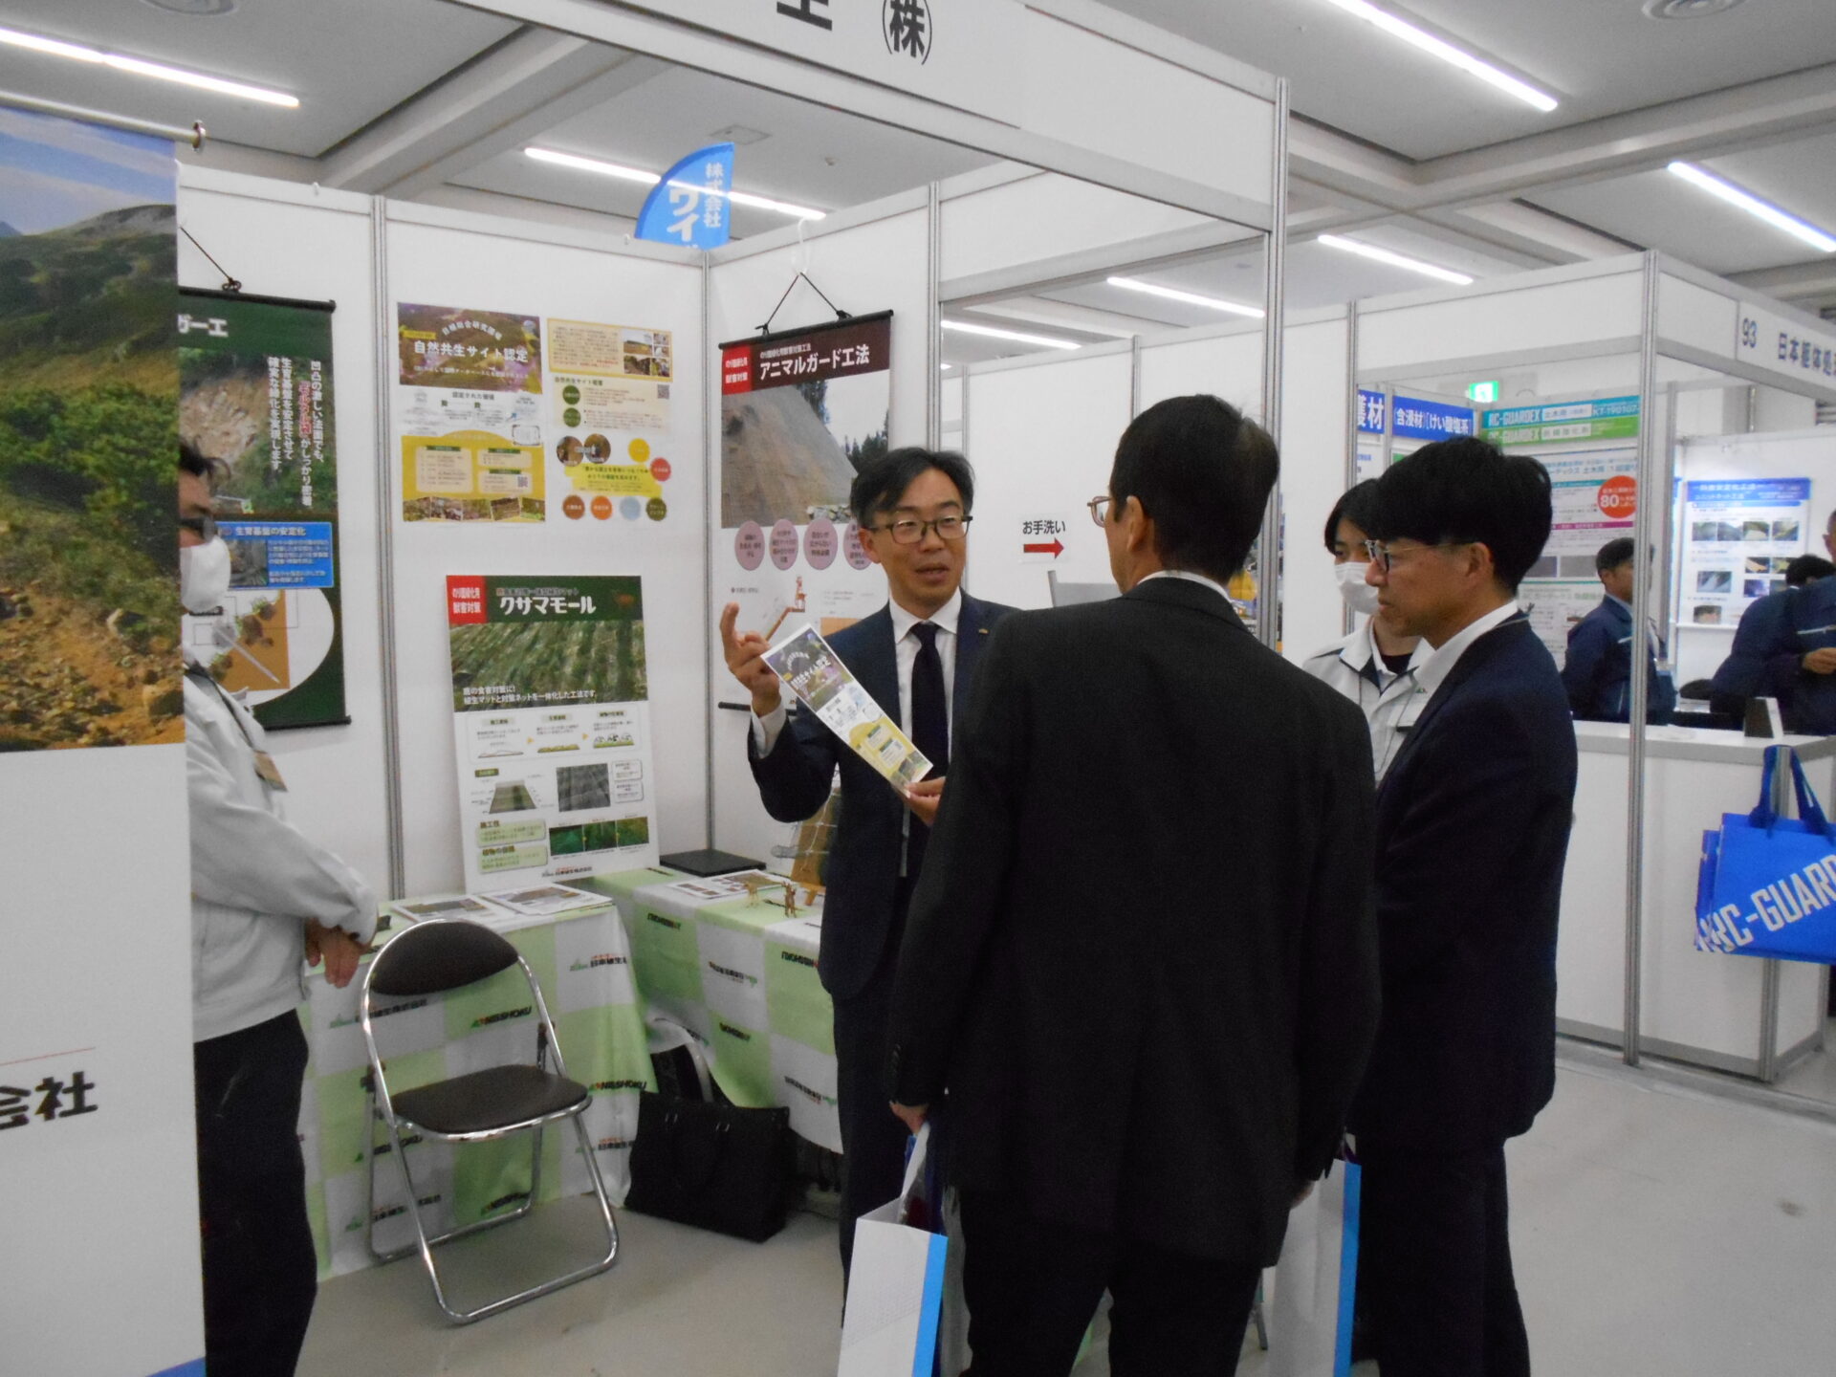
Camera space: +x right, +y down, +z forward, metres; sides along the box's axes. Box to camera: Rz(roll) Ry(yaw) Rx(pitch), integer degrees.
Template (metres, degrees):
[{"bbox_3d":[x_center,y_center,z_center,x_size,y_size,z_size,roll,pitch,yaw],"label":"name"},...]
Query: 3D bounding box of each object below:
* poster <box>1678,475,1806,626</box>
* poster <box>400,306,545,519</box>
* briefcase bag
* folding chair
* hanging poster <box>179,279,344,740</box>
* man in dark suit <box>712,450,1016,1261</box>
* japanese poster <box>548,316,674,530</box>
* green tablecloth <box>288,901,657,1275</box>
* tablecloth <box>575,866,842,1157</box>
[{"bbox_3d":[5.563,-0.903,9.296,0.020,1.000,0.750,-5,7,-42],"label":"poster"},{"bbox_3d":[-1.181,-0.725,3.681,0.405,0.570,0.010,-5,7,-42],"label":"poster"},{"bbox_3d":[-0.505,1.121,3.311,0.385,0.285,0.145,2,6,26],"label":"briefcase bag"},{"bbox_3d":[-0.966,0.907,3.097,0.450,0.755,0.460,-4,6,-36],"label":"folding chair"},{"bbox_3d":[-1.718,-0.404,3.182,0.770,1.060,0.030,-5,7,-42],"label":"hanging poster"},{"bbox_3d":[-0.061,0.484,2.242,0.550,1.740,0.450,-1,5,-13],"label":"man in dark suit"},{"bbox_3d":[-0.868,-0.758,3.965,0.405,0.565,0.010,-5,7,-42],"label":"japanese poster"},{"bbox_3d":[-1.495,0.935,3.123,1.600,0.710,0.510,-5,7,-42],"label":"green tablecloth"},{"bbox_3d":[-0.188,0.900,3.469,0.470,0.700,1.800,-5,7,-42],"label":"tablecloth"}]

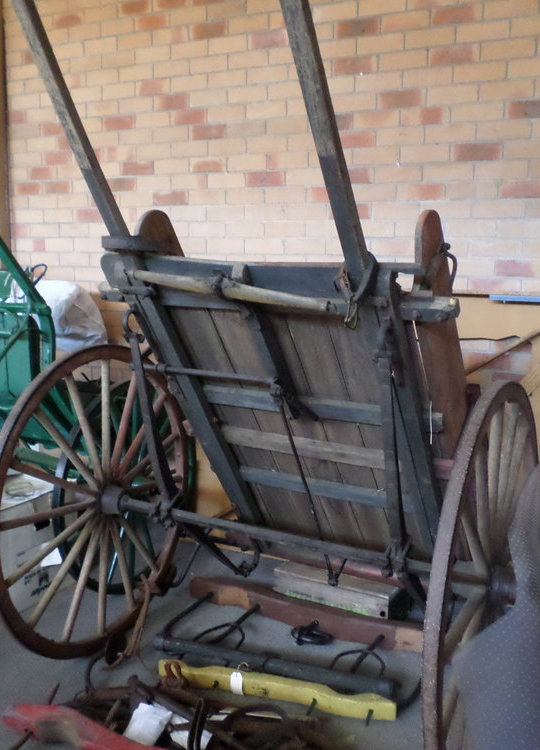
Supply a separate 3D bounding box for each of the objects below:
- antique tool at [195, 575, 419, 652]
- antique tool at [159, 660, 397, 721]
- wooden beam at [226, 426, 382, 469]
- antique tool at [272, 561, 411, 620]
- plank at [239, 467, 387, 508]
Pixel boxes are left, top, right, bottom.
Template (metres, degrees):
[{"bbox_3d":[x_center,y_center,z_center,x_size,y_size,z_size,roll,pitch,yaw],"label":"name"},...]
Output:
[{"bbox_3d":[0.185,1.032,3.096,1.240,0.090,0.105,6,10,26],"label":"antique tool"},{"bbox_3d":[0.014,1.120,2.590,0.885,0.064,0.075,4,9,15],"label":"antique tool"},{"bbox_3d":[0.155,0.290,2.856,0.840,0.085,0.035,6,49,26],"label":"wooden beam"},{"bbox_3d":[0.305,0.991,3.318,0.585,0.110,0.145,6,10,29],"label":"antique tool"},{"bbox_3d":[0.227,0.476,3.038,0.800,0.085,0.035,6,49,26],"label":"plank"}]

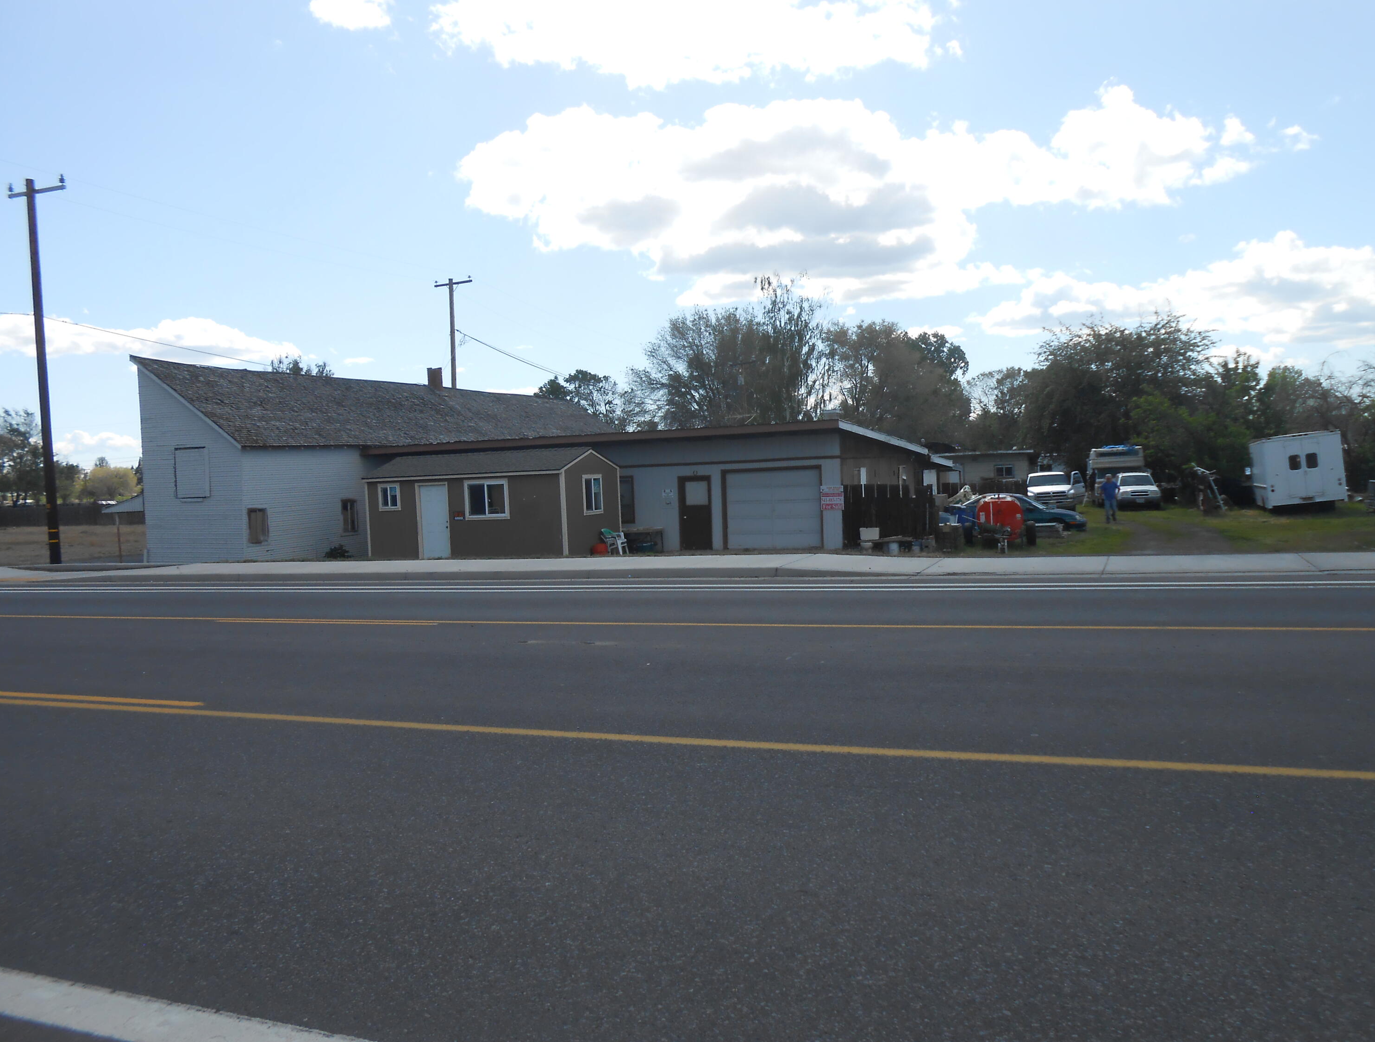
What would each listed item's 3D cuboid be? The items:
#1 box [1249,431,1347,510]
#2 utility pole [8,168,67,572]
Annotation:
[{"bbox_3d":[22.860,-1.910,39.300,2.350,2.550,5.200,-6,1,23],"label":"box"},{"bbox_3d":[-19.059,-4.387,30.900,2.440,11.300,0.330,-1,3,22],"label":"utility pole"}]

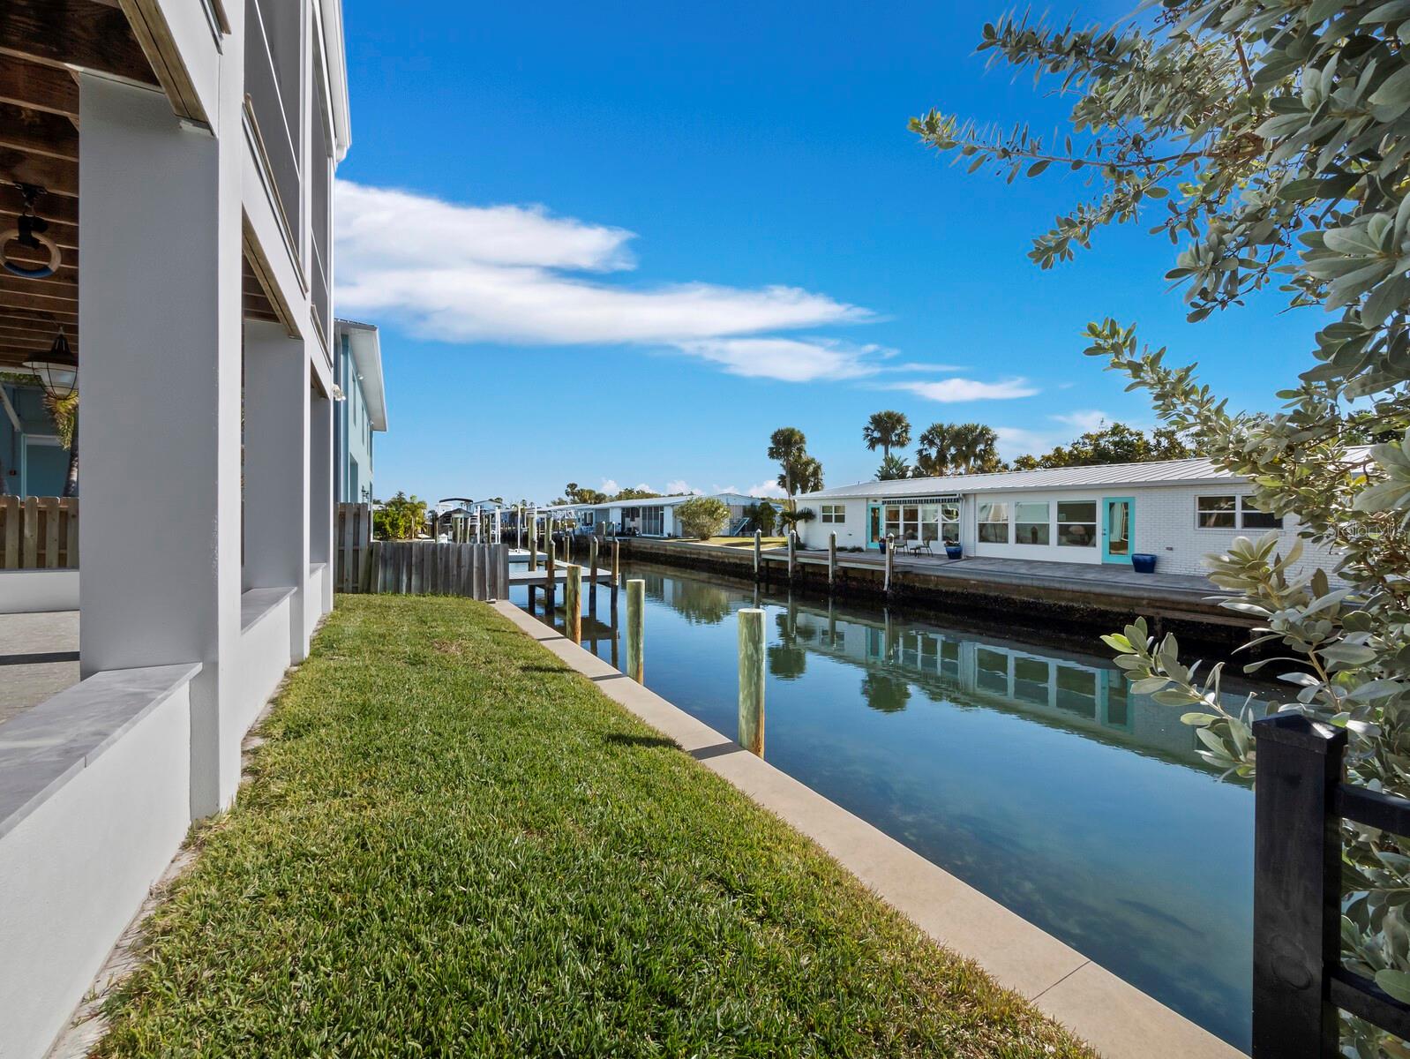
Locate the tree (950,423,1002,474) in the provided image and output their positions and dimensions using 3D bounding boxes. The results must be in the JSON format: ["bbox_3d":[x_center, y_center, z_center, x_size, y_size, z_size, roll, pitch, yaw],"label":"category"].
[{"bbox_3d":[17.761,-2.974,37.450,3.500,7.991,3.500,0,1,-30],"label":"tree"}]

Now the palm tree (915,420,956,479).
[{"bbox_3d":[16.380,-3.319,40.654,3.500,8.571,3.500,0,1,-30],"label":"palm tree"}]

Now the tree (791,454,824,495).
[{"bbox_3d":[8.961,-2.933,51.546,3.600,7.361,3.600,0,1,-30],"label":"tree"}]

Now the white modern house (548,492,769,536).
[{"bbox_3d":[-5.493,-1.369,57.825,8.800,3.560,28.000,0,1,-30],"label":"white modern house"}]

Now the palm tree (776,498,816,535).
[{"bbox_3d":[4.798,-0.247,30.216,2.150,2.538,2.150,0,1,-30],"label":"palm tree"}]

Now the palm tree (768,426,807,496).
[{"bbox_3d":[7.141,-4.116,50.061,3.400,9.726,3.400,1,1,0],"label":"palm tree"}]

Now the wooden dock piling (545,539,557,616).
[{"bbox_3d":[-4.493,1.373,16.613,0.230,2.137,0.230,0,1,-30],"label":"wooden dock piling"}]

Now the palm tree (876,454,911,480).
[{"bbox_3d":[12.808,-2.124,39.039,2.700,6.144,2.700,0,1,-30],"label":"palm tree"}]

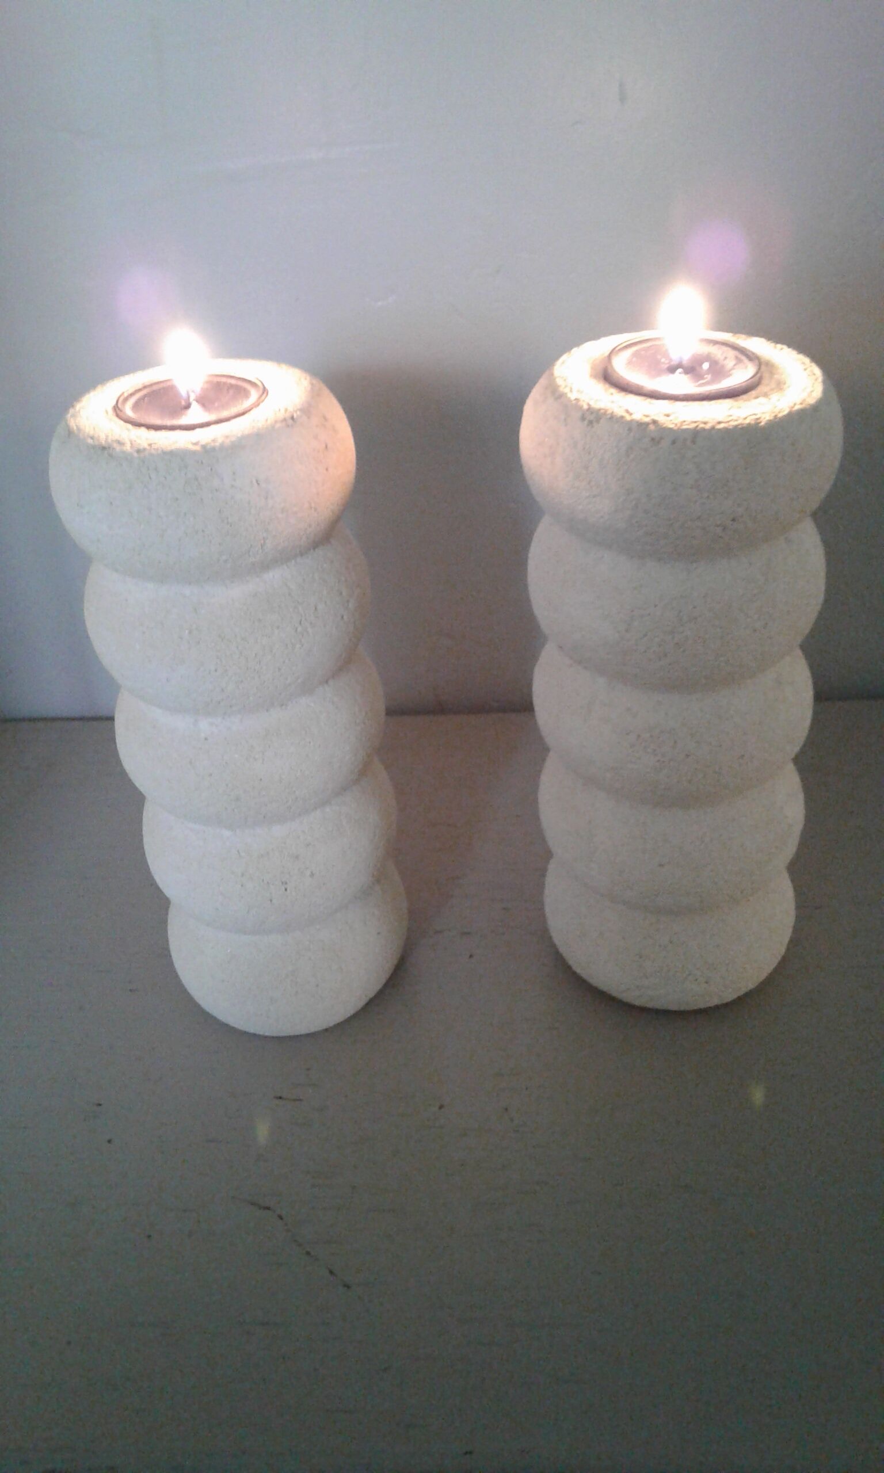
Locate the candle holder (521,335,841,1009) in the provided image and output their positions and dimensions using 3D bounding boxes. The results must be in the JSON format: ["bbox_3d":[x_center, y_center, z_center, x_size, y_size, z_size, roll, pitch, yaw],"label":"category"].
[{"bbox_3d":[0.068,-0.015,0.366,0.082,0.193,0.082,-5,32,0],"label":"candle holder"}]

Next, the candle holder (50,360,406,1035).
[{"bbox_3d":[-0.057,-0.006,0.367,0.079,0.194,0.079,-5,32,0],"label":"candle holder"}]

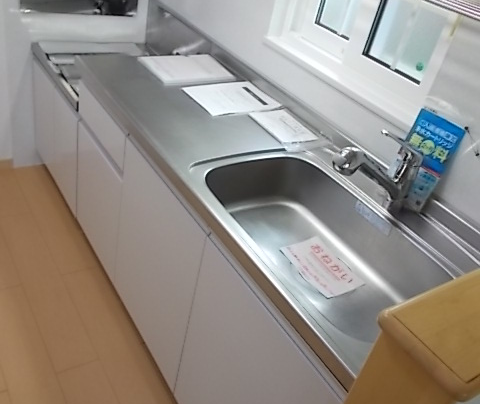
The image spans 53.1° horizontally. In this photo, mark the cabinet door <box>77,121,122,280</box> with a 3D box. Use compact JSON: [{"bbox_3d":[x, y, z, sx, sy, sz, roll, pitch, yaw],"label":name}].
[{"bbox_3d":[-0.542,0.006,1.850,0.022,0.487,0.448,-12,41,-33],"label":"cabinet door"}]

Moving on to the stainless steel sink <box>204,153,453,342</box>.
[{"bbox_3d":[0.173,0.141,1.163,0.366,0.186,0.678,-11,41,-33],"label":"stainless steel sink"}]

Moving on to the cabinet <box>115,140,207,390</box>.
[{"bbox_3d":[-0.271,0.201,1.496,0.022,0.654,0.510,-11,41,-33],"label":"cabinet"}]

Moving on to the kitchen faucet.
[{"bbox_3d":[0.363,-0.077,1.219,0.235,0.182,0.060,2,35,-17],"label":"kitchen faucet"}]

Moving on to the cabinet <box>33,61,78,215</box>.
[{"bbox_3d":[-0.640,-0.341,2.329,0.500,0.498,0.656,-11,41,-33],"label":"cabinet"}]

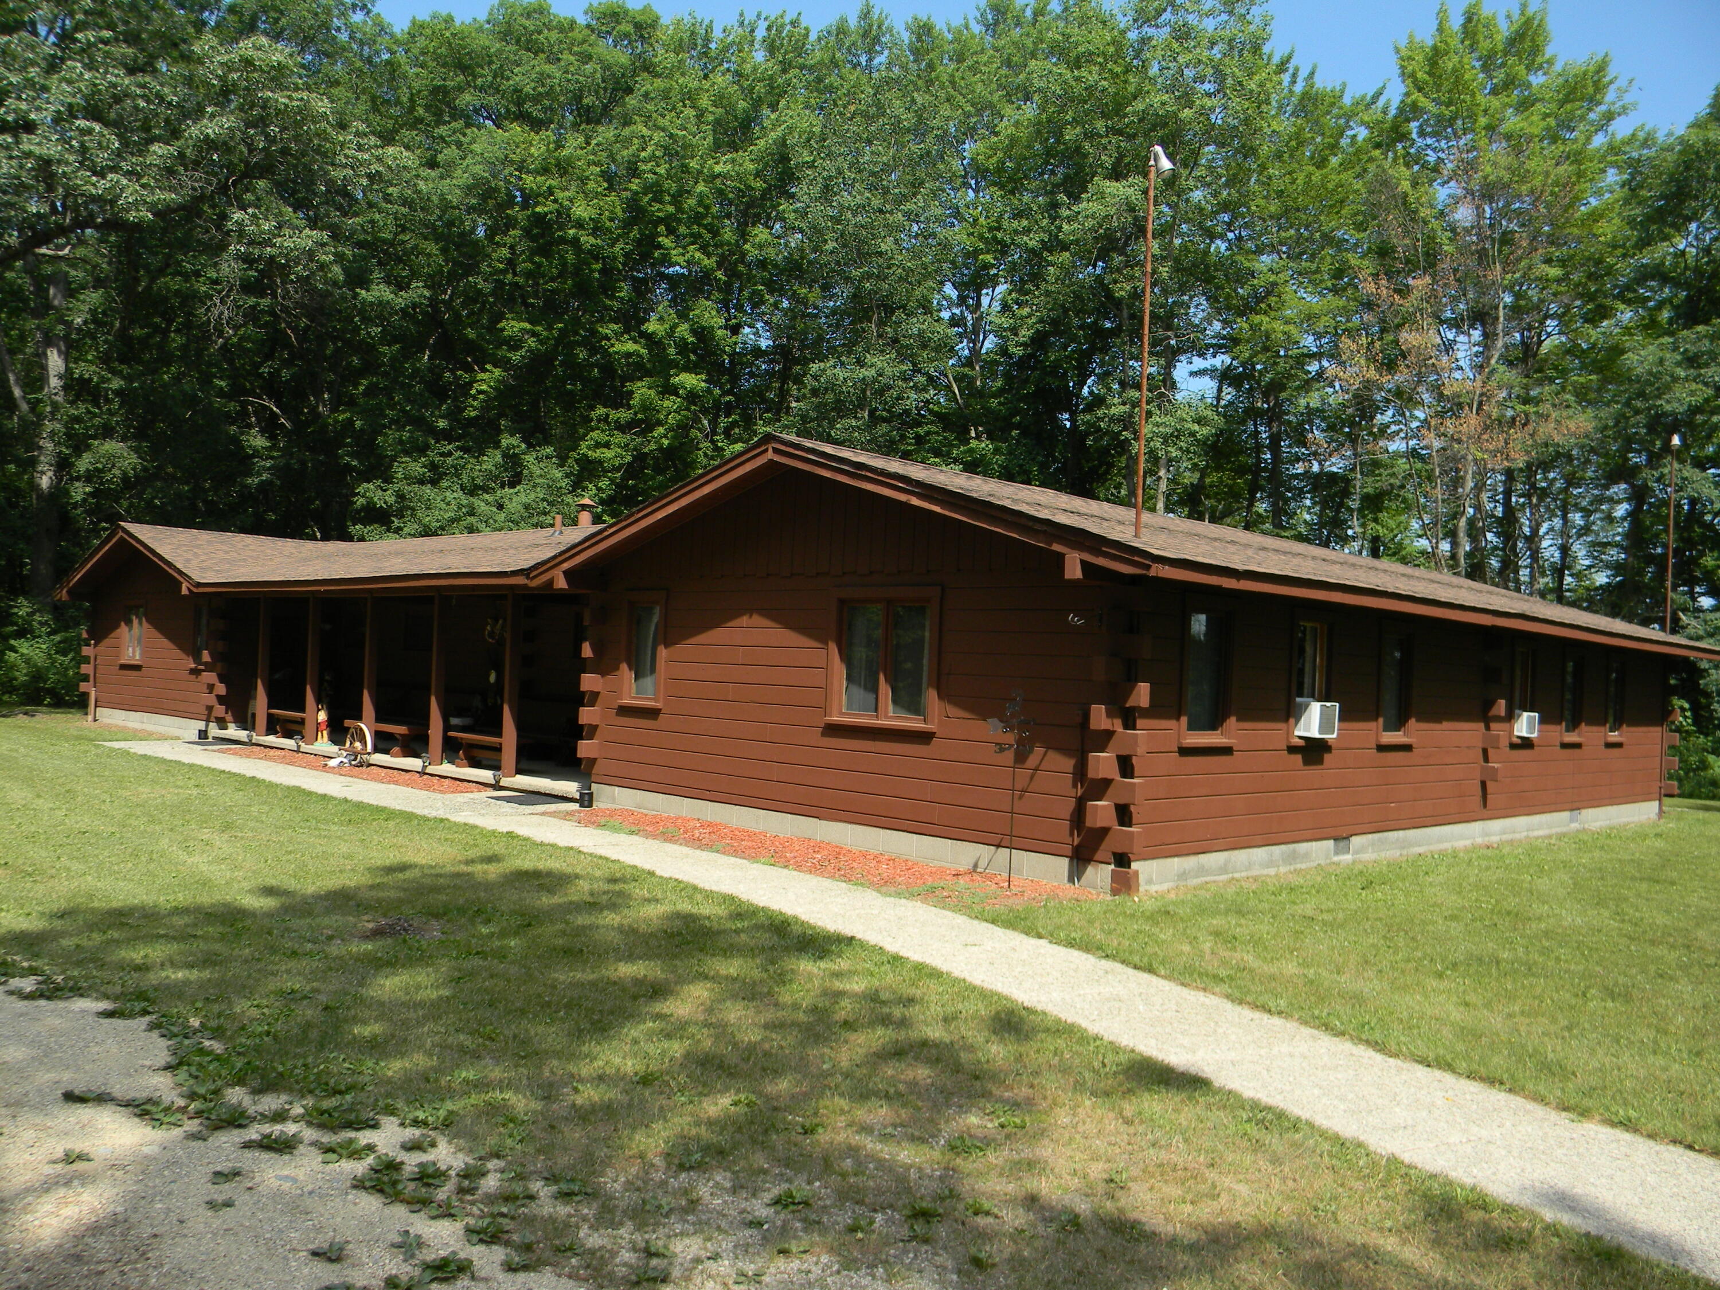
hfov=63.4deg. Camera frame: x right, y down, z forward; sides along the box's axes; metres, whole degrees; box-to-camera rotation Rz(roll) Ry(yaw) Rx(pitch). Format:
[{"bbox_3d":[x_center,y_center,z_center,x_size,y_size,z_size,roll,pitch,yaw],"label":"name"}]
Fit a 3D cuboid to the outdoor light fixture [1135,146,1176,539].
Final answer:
[{"bbox_3d":[2.291,-2.342,10.734,0.210,3.050,0.140,2,-1,22],"label":"outdoor light fixture"}]

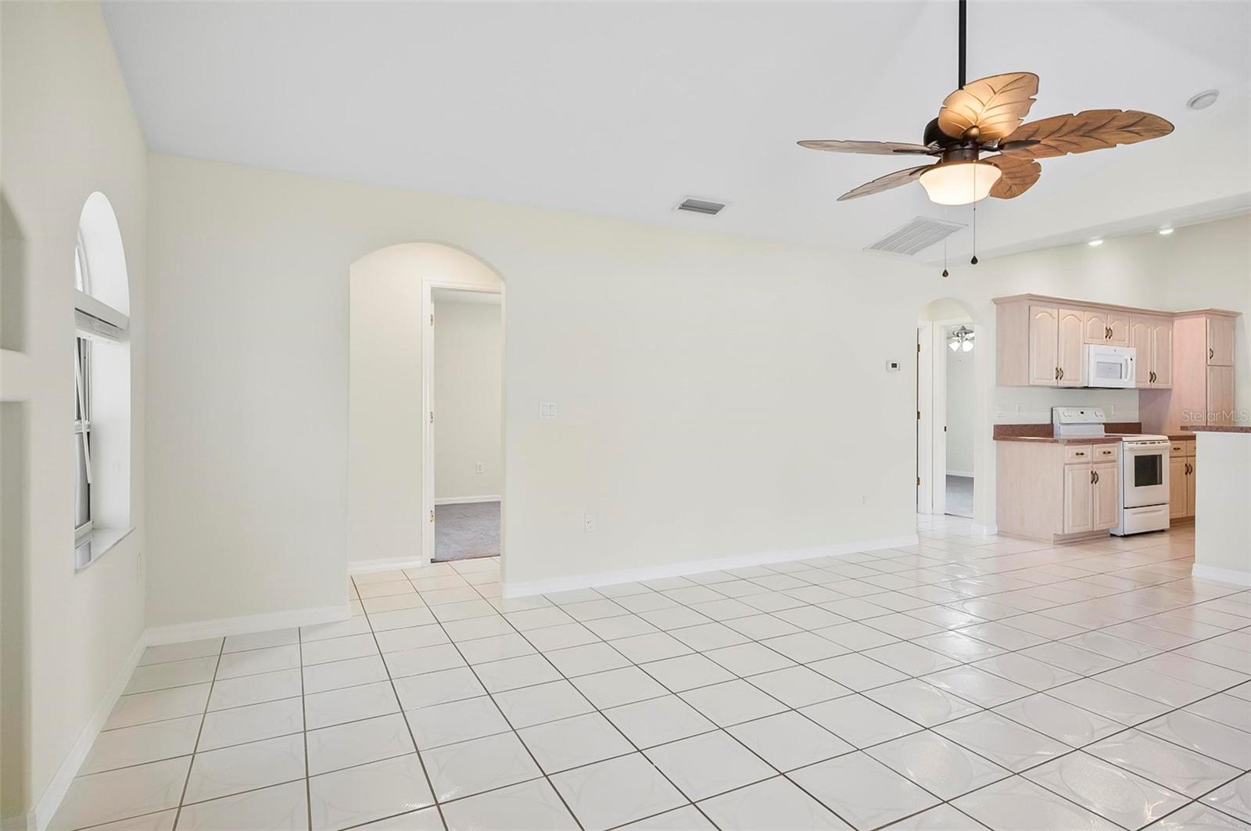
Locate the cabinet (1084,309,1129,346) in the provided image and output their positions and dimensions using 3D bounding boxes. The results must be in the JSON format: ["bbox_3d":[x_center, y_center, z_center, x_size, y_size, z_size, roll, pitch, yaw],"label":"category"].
[{"bbox_3d":[4.597,-0.841,6.531,0.765,0.370,0.335,0,1,-27],"label":"cabinet"}]

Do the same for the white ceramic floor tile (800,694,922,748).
[{"bbox_3d":[0.865,1.129,2.442,0.327,0.010,0.324,0,1,-27],"label":"white ceramic floor tile"}]

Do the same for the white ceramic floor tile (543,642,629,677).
[{"bbox_3d":[-0.174,1.123,3.024,0.327,0.010,0.324,0,1,-27],"label":"white ceramic floor tile"}]

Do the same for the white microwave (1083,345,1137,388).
[{"bbox_3d":[4.567,-0.461,6.456,0.785,0.405,0.380,0,1,-27],"label":"white microwave"}]

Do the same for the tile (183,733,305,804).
[{"bbox_3d":[-1.211,1.130,2.121,0.327,0.010,0.324,0,1,-27],"label":"tile"}]

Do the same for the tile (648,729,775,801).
[{"bbox_3d":[0.277,1.152,2.178,0.333,0.010,0.330,0,1,-27],"label":"tile"}]

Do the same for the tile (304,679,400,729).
[{"bbox_3d":[-1.079,1.141,2.602,0.332,0.010,0.332,0,1,-27],"label":"tile"}]

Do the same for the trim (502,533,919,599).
[{"bbox_3d":[0.887,1.067,4.859,3.645,0.090,0.016,0,1,-27],"label":"trim"}]

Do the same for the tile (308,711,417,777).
[{"bbox_3d":[-0.926,1.145,2.304,0.332,0.010,0.332,0,1,-27],"label":"tile"}]

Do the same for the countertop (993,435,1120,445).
[{"bbox_3d":[3.937,0.219,5.998,0.886,0.040,0.625,0,1,-27],"label":"countertop"}]

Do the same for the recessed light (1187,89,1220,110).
[{"bbox_3d":[3.288,-1.780,3.745,0.146,0.038,0.146,0,-14,-27],"label":"recessed light"}]

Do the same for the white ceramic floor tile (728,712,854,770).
[{"bbox_3d":[0.569,1.130,2.293,0.327,0.010,0.324,0,1,-27],"label":"white ceramic floor tile"}]

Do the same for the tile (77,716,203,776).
[{"bbox_3d":[-1.676,1.146,2.302,0.318,0.010,0.327,0,1,-27],"label":"tile"}]

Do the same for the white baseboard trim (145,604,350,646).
[{"bbox_3d":[-1.902,1.068,3.381,0.895,0.090,0.015,0,1,-27],"label":"white baseboard trim"}]

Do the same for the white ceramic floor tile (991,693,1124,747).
[{"bbox_3d":[1.631,1.148,2.491,0.332,0.010,0.326,0,1,-27],"label":"white ceramic floor tile"}]

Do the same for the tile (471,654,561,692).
[{"bbox_3d":[-0.477,1.140,2.910,0.332,0.010,0.326,0,1,-27],"label":"tile"}]

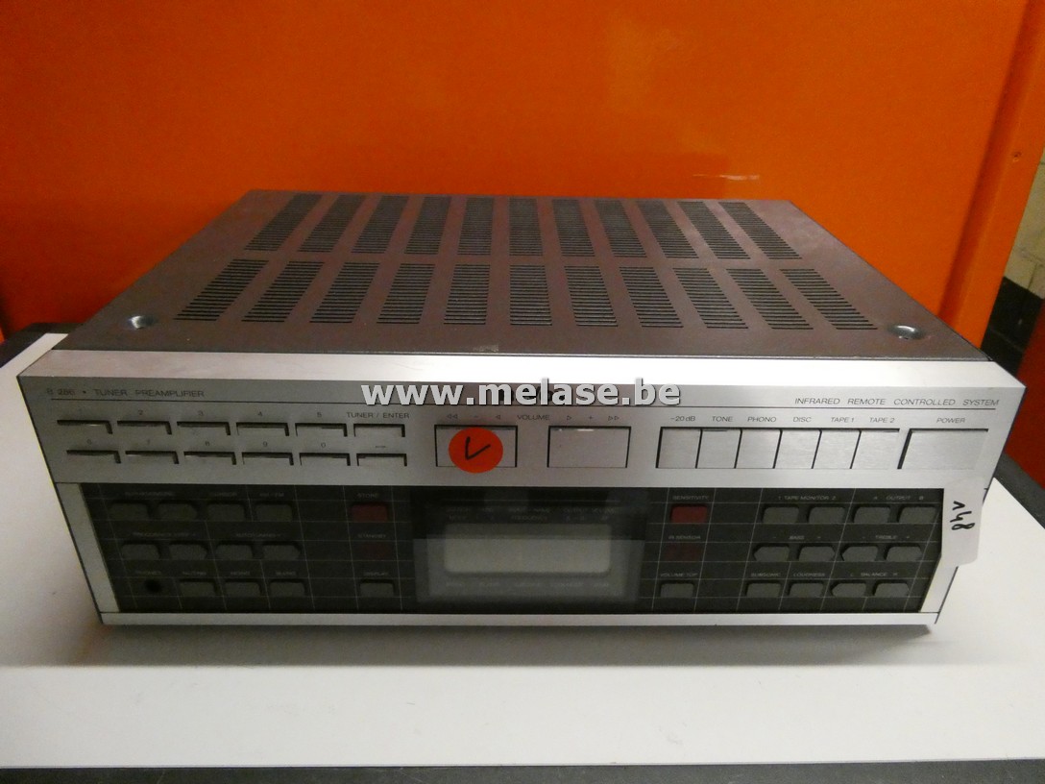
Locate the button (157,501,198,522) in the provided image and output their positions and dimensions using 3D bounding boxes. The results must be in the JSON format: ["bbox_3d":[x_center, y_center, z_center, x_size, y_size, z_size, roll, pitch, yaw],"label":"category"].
[{"bbox_3d":[-0.168,0.058,0.355,0.018,0.011,0.005,1,29,-2],"label":"button"}]

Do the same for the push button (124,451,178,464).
[{"bbox_3d":[-0.173,0.031,0.339,0.023,0.007,0.004,1,29,-1],"label":"push button"}]

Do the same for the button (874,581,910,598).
[{"bbox_3d":[0.197,0.104,0.386,0.019,0.010,0.004,1,28,-1],"label":"button"}]

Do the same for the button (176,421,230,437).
[{"bbox_3d":[-0.147,0.017,0.335,0.023,0.007,0.005,1,30,-1],"label":"button"}]

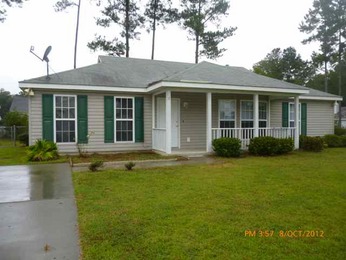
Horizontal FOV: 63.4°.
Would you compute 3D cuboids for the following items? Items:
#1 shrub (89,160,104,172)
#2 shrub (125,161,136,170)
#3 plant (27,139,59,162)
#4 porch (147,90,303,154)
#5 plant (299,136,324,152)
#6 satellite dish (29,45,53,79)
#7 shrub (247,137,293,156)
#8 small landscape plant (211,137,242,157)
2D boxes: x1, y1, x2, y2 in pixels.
[{"bbox_3d":[-1.939,0.915,7.100,0.400,0.290,0.380,0,1,-21],"label":"shrub"},{"bbox_3d":[-1.103,0.911,7.270,0.300,0.250,0.300,0,1,-21],"label":"shrub"},{"bbox_3d":[-4.170,0.613,8.950,1.030,0.680,1.000,0,1,-21],"label":"plant"},{"bbox_3d":[2.232,-0.282,11.585,5.950,2.350,1.980,0,1,-21],"label":"porch"},{"bbox_3d":[5.996,0.596,12.100,0.970,0.630,0.900,0,1,-21],"label":"plant"},{"bbox_3d":[-4.778,-2.444,10.170,0.740,1.210,0.550,0,1,-16],"label":"satellite dish"},{"bbox_3d":[3.798,0.609,10.800,1.850,0.670,0.950,0,1,-21],"label":"shrub"},{"bbox_3d":[1.929,0.609,10.100,0.970,0.680,0.920,0,1,0],"label":"small landscape plant"}]

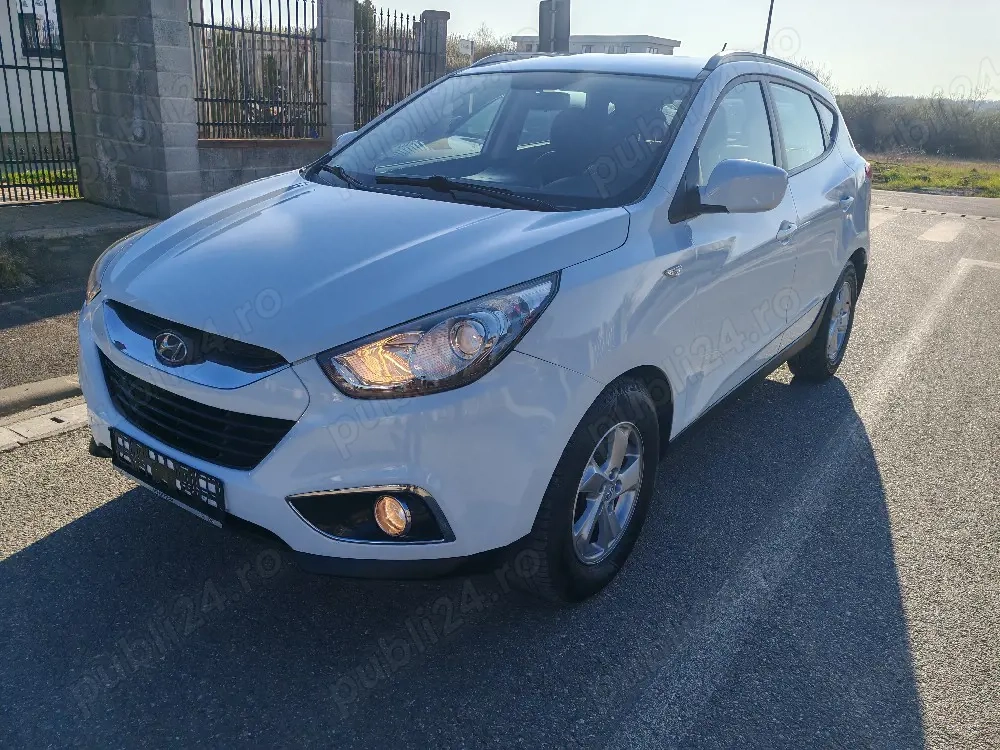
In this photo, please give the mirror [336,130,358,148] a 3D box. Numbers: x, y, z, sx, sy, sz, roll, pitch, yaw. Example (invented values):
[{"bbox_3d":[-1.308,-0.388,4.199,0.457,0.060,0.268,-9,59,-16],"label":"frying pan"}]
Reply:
[{"bbox_3d":[-0.618,-1.016,3.550,0.281,0.166,0.150,15,23,33],"label":"mirror"}]

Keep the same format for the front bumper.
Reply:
[{"bbox_3d":[-0.670,0.087,2.315,1.800,0.640,0.730,15,23,33],"label":"front bumper"}]

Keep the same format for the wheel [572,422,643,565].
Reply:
[{"bbox_3d":[0.253,0.330,2.364,0.190,0.440,0.440,15,23,33],"label":"wheel"}]

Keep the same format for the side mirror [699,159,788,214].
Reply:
[{"bbox_3d":[0.802,-0.625,2.581,0.281,0.166,0.150,15,23,33],"label":"side mirror"}]

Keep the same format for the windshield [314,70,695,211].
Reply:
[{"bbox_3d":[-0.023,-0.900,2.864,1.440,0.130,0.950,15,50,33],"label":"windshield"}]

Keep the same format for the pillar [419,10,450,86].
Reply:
[{"bbox_3d":[-0.960,-3.731,10.810,0.320,2.380,0.400,15,23,33],"label":"pillar"}]

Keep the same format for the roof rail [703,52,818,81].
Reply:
[{"bbox_3d":[1.209,-1.336,3.447,0.080,0.120,1.580,15,23,33],"label":"roof rail"}]

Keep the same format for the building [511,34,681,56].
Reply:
[{"bbox_3d":[11.670,-36.938,98.293,18.148,9.655,10.368,14,22,30],"label":"building"}]

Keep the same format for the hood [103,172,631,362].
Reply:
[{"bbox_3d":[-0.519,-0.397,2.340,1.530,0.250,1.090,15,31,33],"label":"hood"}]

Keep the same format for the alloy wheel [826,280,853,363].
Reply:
[{"bbox_3d":[1.814,-0.304,4.396,0.190,0.440,0.440,15,23,33],"label":"alloy wheel"}]

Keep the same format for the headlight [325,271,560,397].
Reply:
[{"bbox_3d":[-0.108,-0.115,1.892,0.360,0.250,0.600,15,23,33],"label":"headlight"}]

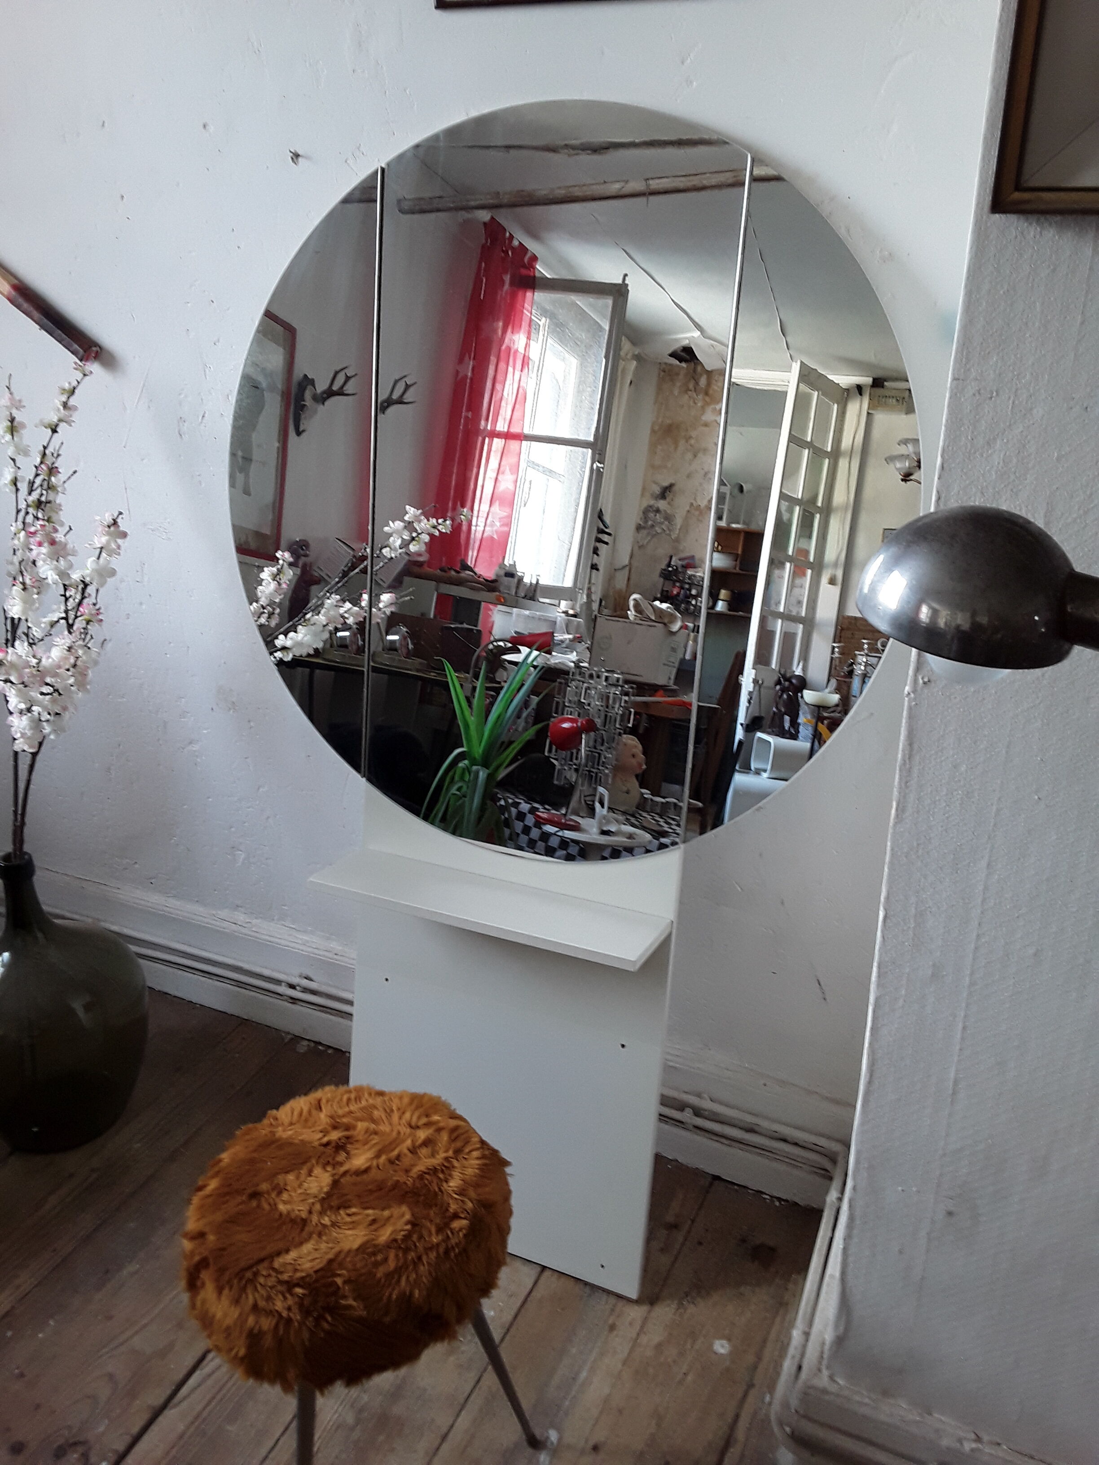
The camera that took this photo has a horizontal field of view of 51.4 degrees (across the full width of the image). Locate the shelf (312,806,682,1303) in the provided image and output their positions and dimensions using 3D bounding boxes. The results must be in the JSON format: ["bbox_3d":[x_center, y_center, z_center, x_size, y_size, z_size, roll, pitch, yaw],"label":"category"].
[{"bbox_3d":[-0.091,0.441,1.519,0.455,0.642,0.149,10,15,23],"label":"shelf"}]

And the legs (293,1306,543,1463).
[{"bbox_3d":[-0.216,0.738,1.240,0.331,0.357,0.289,7,26,18],"label":"legs"}]

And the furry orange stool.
[{"bbox_3d":[-0.205,0.665,1.247,0.337,0.483,0.346,7,26,18],"label":"furry orange stool"}]

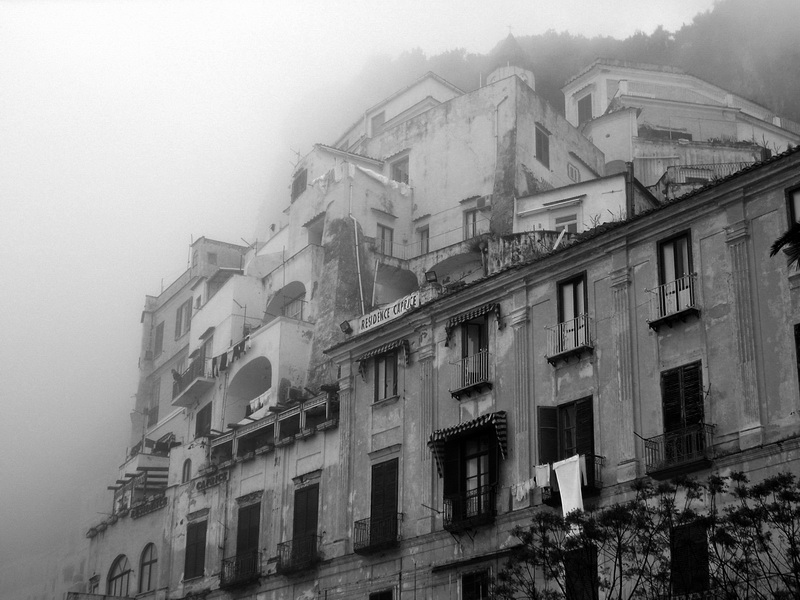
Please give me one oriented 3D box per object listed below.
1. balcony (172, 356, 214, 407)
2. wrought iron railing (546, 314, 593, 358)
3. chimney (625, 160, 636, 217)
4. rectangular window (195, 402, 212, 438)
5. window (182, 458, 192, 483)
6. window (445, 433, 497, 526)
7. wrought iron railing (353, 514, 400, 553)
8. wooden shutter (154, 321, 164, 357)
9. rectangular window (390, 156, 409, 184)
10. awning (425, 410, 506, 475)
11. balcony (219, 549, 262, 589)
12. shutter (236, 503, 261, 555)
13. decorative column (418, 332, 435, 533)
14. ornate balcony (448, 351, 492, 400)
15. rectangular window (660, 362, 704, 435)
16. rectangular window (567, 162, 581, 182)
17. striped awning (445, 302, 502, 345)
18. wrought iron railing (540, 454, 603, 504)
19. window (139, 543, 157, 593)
[{"bbox_3d":[-9.754,3.963,70.966,0.838,1.119,3.923,12,-25,-24],"label":"balcony"},{"bbox_3d":[4.875,1.098,43.278,0.360,0.933,1.470,19,-29,-37],"label":"wrought iron railing"},{"bbox_3d":[9.203,-4.374,60.000,0.250,2.470,0.270,-12,-24,29],"label":"chimney"},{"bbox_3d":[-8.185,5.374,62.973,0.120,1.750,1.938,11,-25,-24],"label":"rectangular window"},{"bbox_3d":[-7.642,6.226,54.652,0.180,0.921,0.546,19,-28,-36],"label":"window"},{"bbox_3d":[2.075,5.212,44.687,0.308,2.539,2.005,18,-27,-36],"label":"window"},{"bbox_3d":[-0.671,7.285,47.119,0.331,0.905,2.069,18,-27,-36],"label":"wrought iron railing"},{"bbox_3d":[-11.778,2.005,73.959,0.150,1.722,1.070,13,-25,-27],"label":"wooden shutter"},{"bbox_3d":[0.076,-6.641,80.175,1.353,1.727,0.240,-19,-30,39],"label":"rectangular window"},{"bbox_3d":[1.828,4.051,42.657,0.650,1.434,2.702,19,-28,-36],"label":"awning"},{"bbox_3d":[-5.606,9.621,53.243,0.340,1.050,2.270,18,-28,-35],"label":"balcony"},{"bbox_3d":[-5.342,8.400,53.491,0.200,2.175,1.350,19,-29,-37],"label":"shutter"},{"bbox_3d":[0.863,4.132,46.759,0.206,6.374,0.668,18,-27,-36],"label":"decorative column"},{"bbox_3d":[2.200,2.348,46.132,0.360,1.119,1.485,19,-29,-37],"label":"ornate balcony"},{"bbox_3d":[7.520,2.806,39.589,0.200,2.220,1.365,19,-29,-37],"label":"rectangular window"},{"bbox_3d":[9.319,-6.703,80.304,0.180,0.850,1.268,-15,-28,34],"label":"rectangular window"},{"bbox_3d":[2.218,0.729,46.002,0.411,0.843,2.210,18,-27,-36],"label":"striped awning"},{"bbox_3d":[4.732,5.030,41.195,0.520,1.080,2.080,18,-28,-35],"label":"wrought iron railing"},{"bbox_3d":[-9.597,10.337,58.102,0.200,1.890,1.251,19,-29,-37],"label":"window"}]

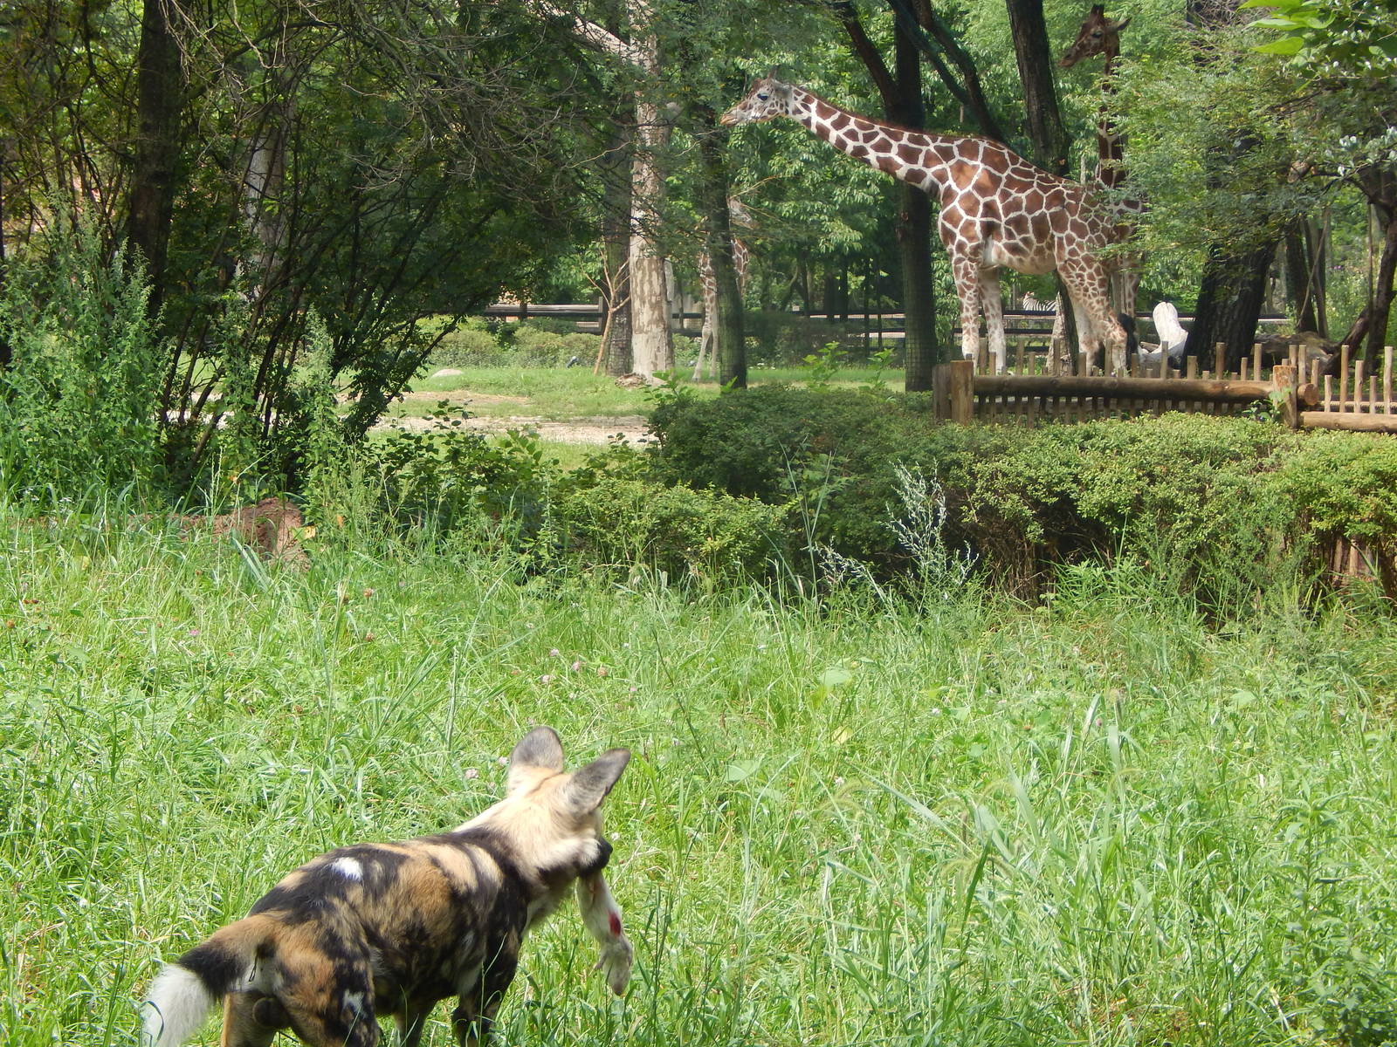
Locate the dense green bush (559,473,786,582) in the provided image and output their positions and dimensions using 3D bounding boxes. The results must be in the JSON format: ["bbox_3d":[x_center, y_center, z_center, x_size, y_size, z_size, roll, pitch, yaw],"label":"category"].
[{"bbox_3d":[-0.119,0.063,30.000,1.120,0.590,0.850,0,2,0],"label":"dense green bush"}]

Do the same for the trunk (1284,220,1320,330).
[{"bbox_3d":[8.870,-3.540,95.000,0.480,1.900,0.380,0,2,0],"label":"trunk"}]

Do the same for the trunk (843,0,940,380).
[{"bbox_3d":[2.000,-3.310,67.000,1.050,4.150,0.600,0,2,0],"label":"trunk"}]

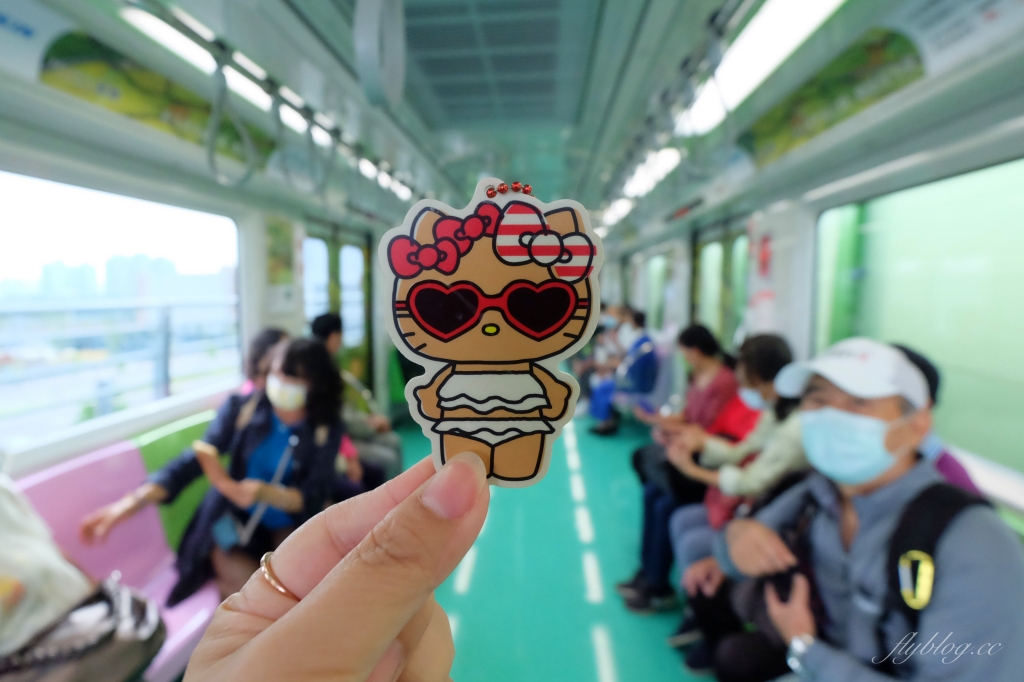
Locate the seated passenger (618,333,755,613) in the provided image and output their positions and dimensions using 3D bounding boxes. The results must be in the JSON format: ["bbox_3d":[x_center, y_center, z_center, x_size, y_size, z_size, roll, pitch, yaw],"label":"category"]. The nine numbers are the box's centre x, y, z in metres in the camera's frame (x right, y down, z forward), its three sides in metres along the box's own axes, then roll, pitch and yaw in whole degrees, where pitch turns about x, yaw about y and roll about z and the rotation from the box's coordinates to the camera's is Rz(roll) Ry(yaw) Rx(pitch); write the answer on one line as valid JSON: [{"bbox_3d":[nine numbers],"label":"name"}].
[{"bbox_3d":[0.819,0.541,1.917,0.680,1.210,0.480,0,8,4],"label":"seated passenger"}]

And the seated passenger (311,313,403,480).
[{"bbox_3d":[-0.851,0.452,2.540,0.700,1.240,0.500,0,8,1],"label":"seated passenger"}]

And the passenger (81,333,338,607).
[{"bbox_3d":[-0.925,0.605,1.646,0.780,1.200,0.800,-7,11,-38],"label":"passenger"}]

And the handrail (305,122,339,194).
[{"bbox_3d":[-0.725,-0.664,1.635,0.050,0.290,0.140,0,8,4],"label":"handrail"}]

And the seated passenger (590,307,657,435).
[{"bbox_3d":[1.062,0.263,3.916,0.680,1.170,0.500,0,8,4],"label":"seated passenger"}]

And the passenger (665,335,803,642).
[{"bbox_3d":[0.864,0.593,1.567,0.630,1.210,0.480,1,9,10],"label":"passenger"}]

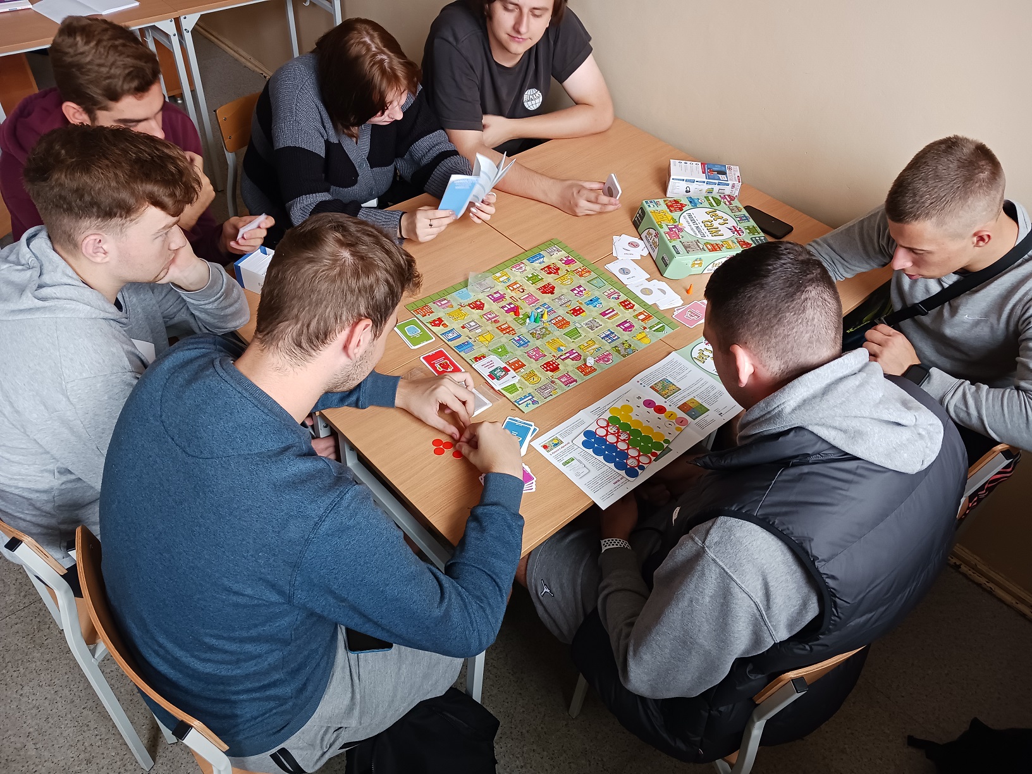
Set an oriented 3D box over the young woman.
[{"bbox_3d":[-0.447,-0.456,2.321,0.550,1.150,0.900,-26,50,-24],"label":"young woman"}]

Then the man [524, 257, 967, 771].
[{"bbox_3d":[0.391,0.321,1.487,0.680,1.210,0.660,-31,52,-28],"label":"man"}]

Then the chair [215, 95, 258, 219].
[{"bbox_3d":[-0.600,-0.501,2.610,0.410,0.810,0.480,-31,52,-28],"label":"chair"}]

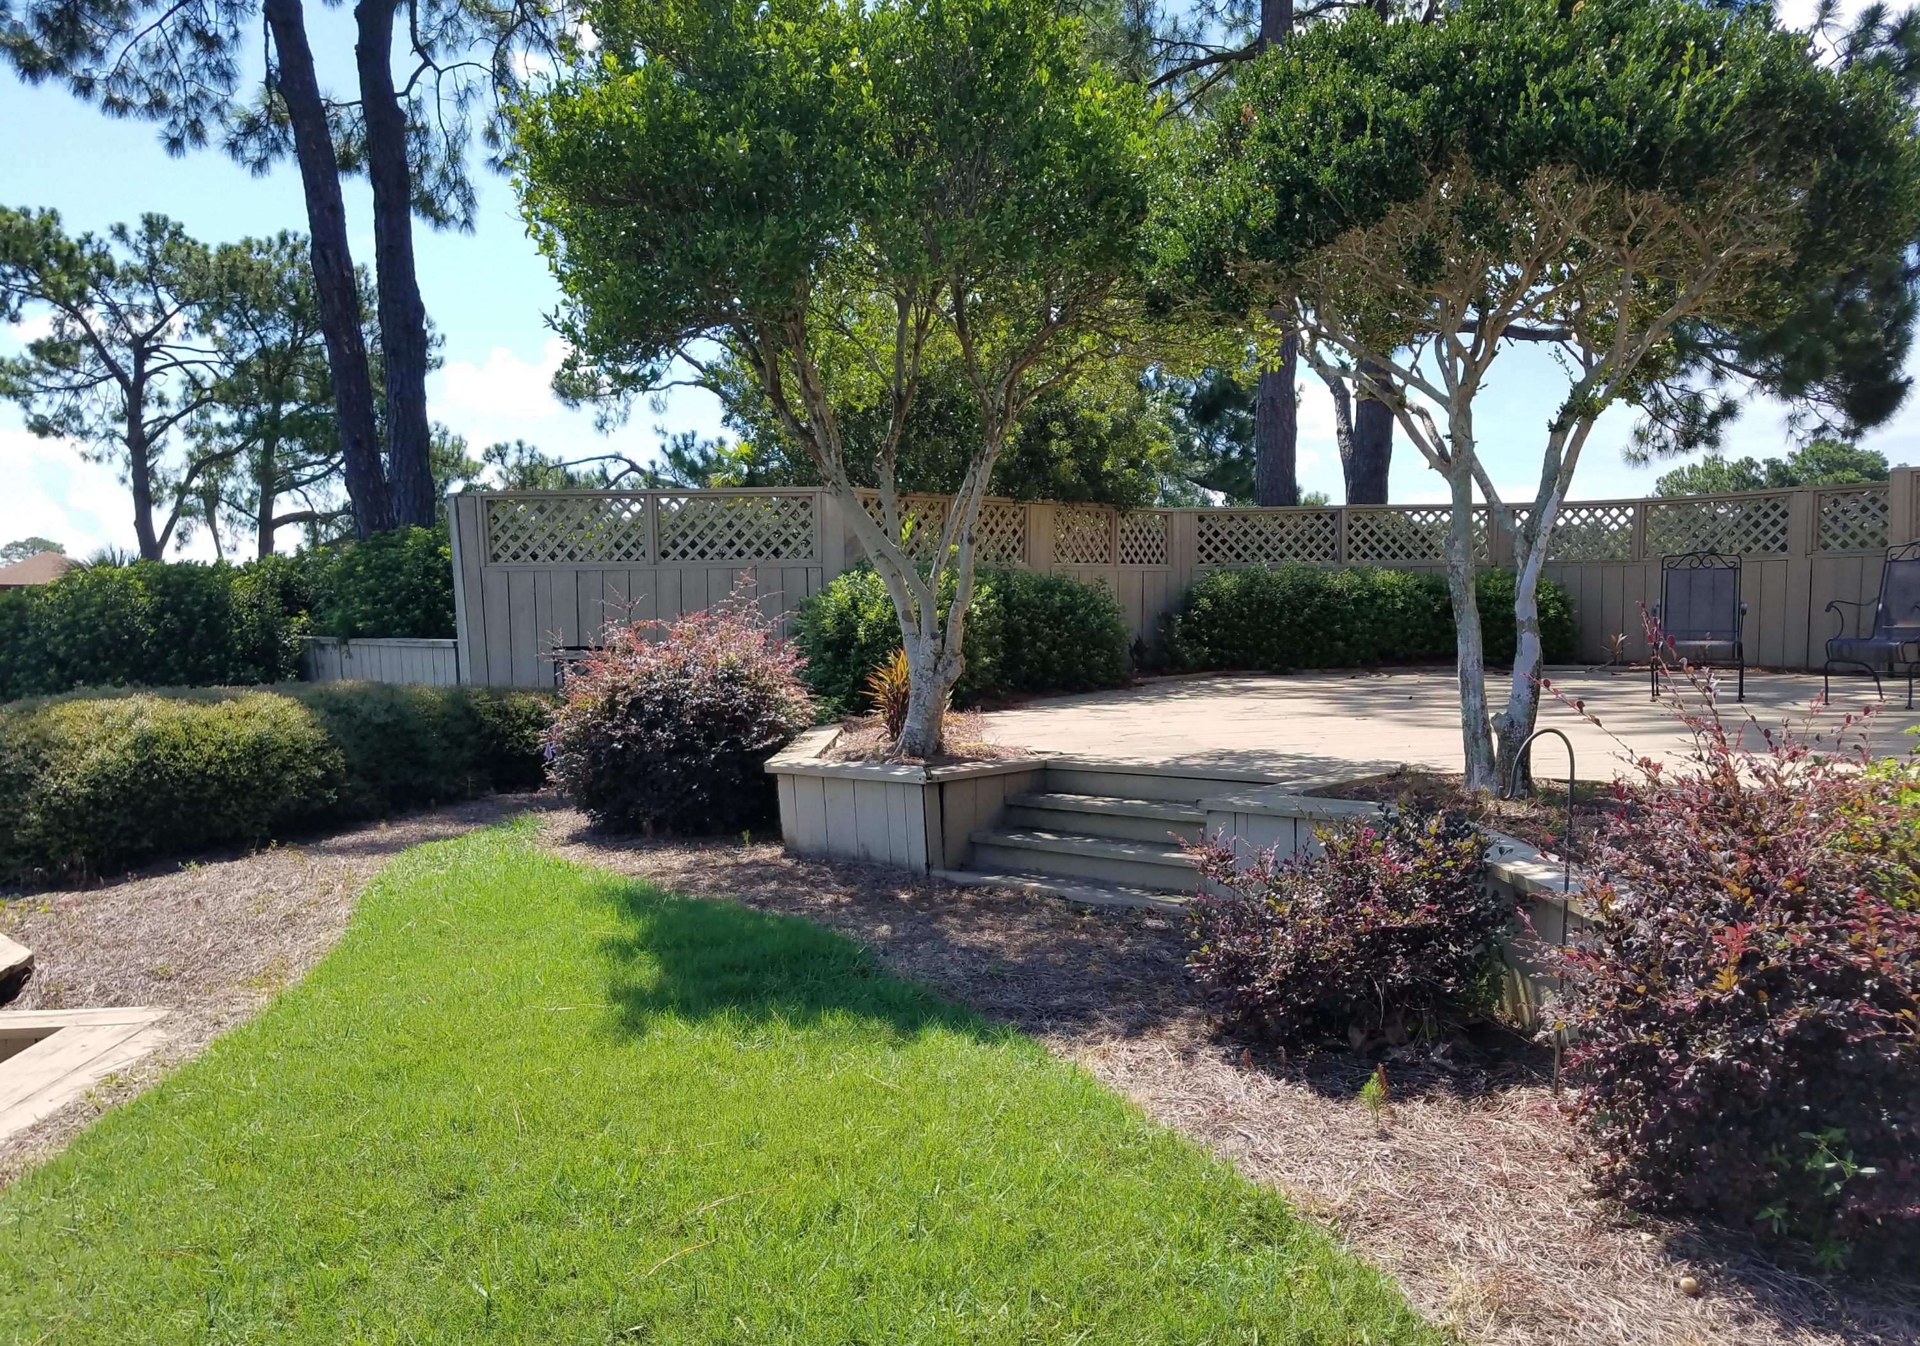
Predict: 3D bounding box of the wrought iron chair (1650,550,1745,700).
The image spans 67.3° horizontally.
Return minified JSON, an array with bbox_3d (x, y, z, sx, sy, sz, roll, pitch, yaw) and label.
[{"bbox_3d":[5.630,-0.351,11.020,0.640,1.080,0.710,1,4,28],"label":"wrought iron chair"}]

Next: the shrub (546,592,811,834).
[{"bbox_3d":[-1.590,0.193,8.220,1.400,1.220,1.350,-1,4,-11],"label":"shrub"}]

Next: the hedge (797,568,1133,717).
[{"bbox_3d":[0.090,-0.347,11.750,1.100,1.050,3.100,2,4,38],"label":"hedge"}]

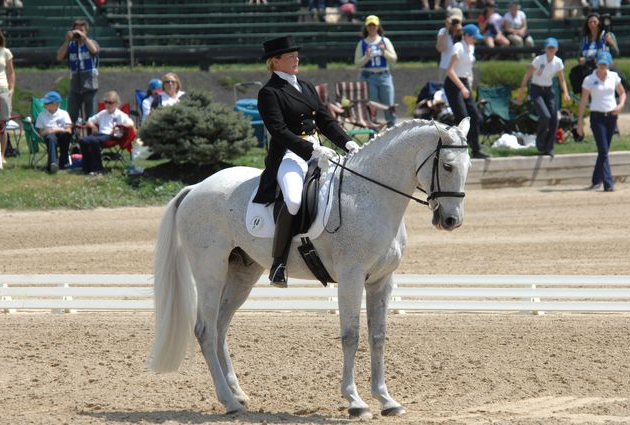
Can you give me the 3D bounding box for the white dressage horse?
[{"bbox_3d":[-0.036,0.354,41.850,2.420,1.950,0.660,1,3,30],"label":"white dressage horse"}]

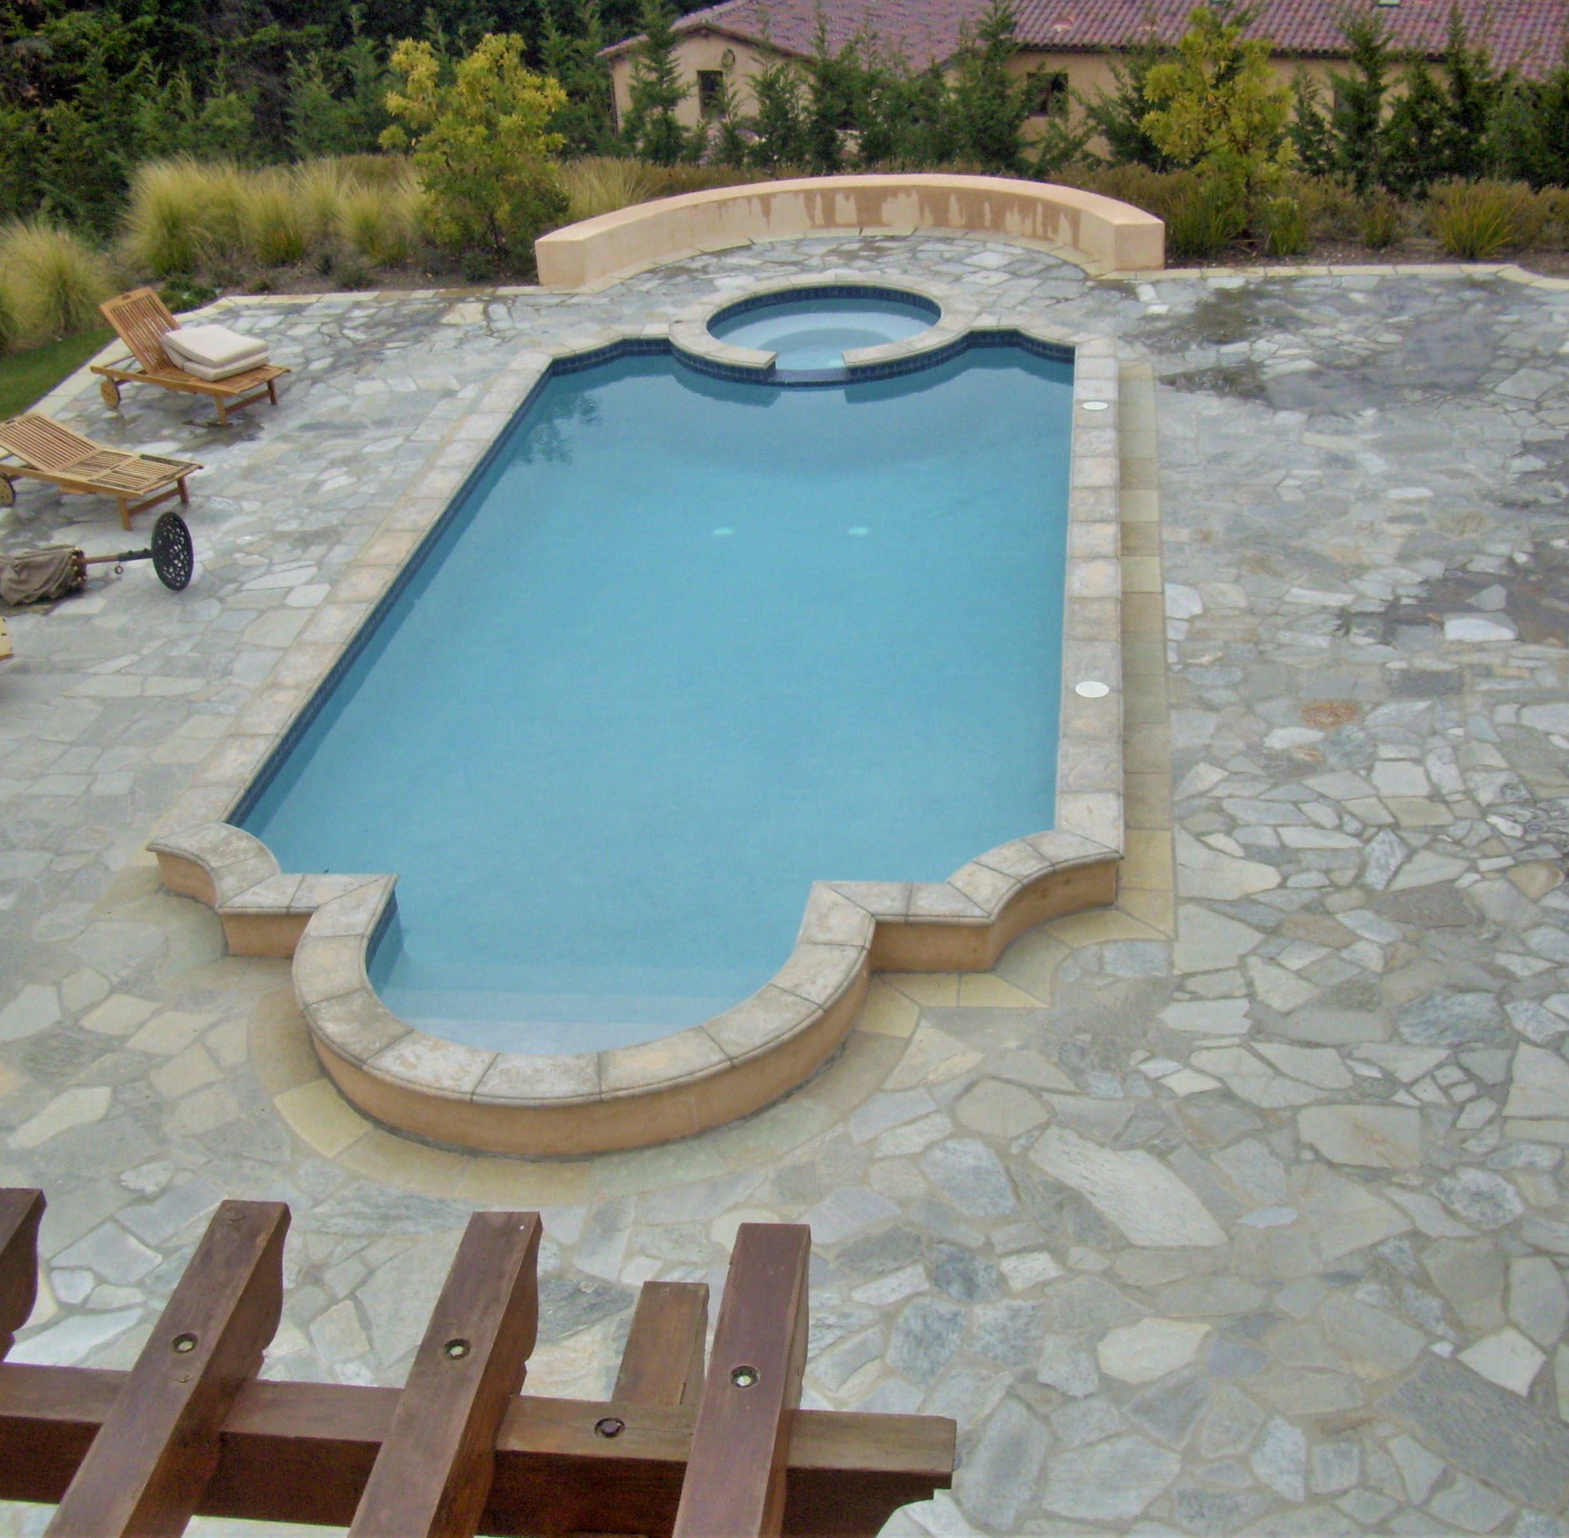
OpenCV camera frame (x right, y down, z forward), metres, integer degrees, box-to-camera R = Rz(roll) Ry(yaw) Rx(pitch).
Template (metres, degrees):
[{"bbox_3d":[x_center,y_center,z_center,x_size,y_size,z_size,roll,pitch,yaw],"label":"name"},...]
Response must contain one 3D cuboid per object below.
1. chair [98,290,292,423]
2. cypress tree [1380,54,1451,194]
[{"bbox_3d":[-5.495,-3.807,18.513,1.904,0.956,0.669,15,35,30],"label":"chair"},{"bbox_3d":[6.757,-6.760,21.320,0.816,1.560,0.816,0,30,9],"label":"cypress tree"}]

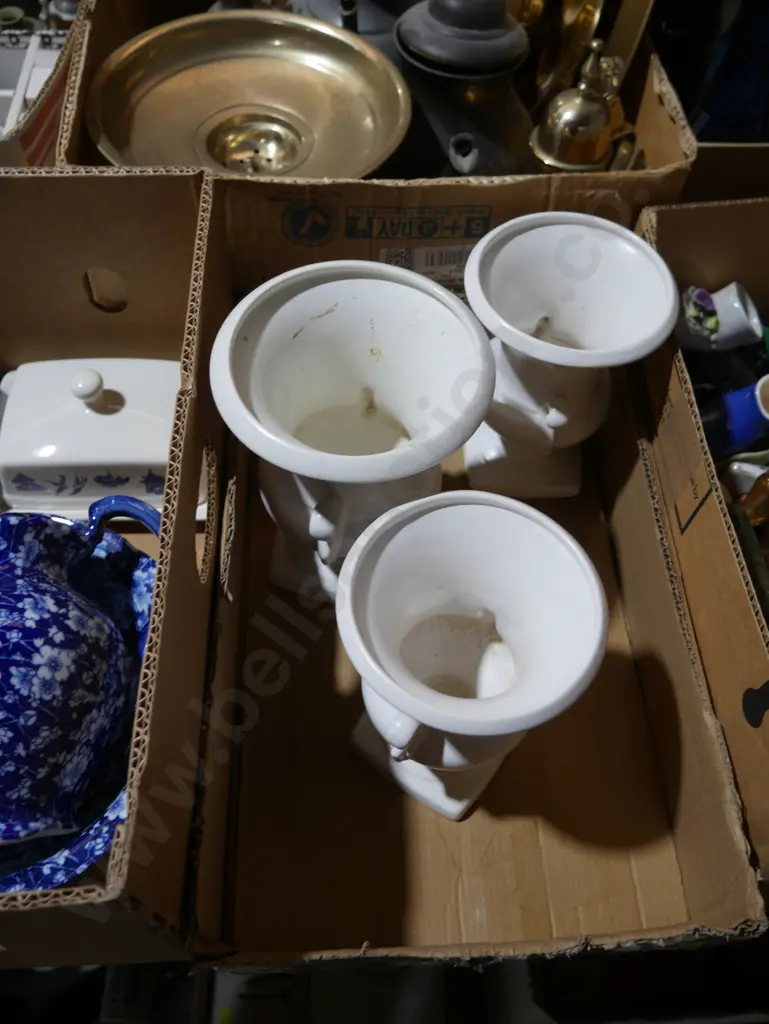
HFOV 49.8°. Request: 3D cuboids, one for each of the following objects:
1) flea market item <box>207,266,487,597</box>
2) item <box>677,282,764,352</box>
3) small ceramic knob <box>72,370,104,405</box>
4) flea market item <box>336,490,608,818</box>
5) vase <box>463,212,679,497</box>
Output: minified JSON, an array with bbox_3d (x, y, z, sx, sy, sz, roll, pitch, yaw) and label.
[{"bbox_3d":[-0.019,-0.026,0.522,0.152,0.214,0.152,1,58,-2],"label":"flea market item"},{"bbox_3d":[0.231,-0.133,0.570,0.048,0.048,0.047,-14,86,-52],"label":"item"},{"bbox_3d":[-0.207,-0.087,0.578,0.022,0.025,0.022,1,59,-2],"label":"small ceramic knob"},{"bbox_3d":[0.040,0.091,0.470,0.130,0.186,0.130,1,58,-2],"label":"flea market item"},{"bbox_3d":[0.113,-0.097,0.588,0.132,0.186,0.132,4,58,0],"label":"vase"}]

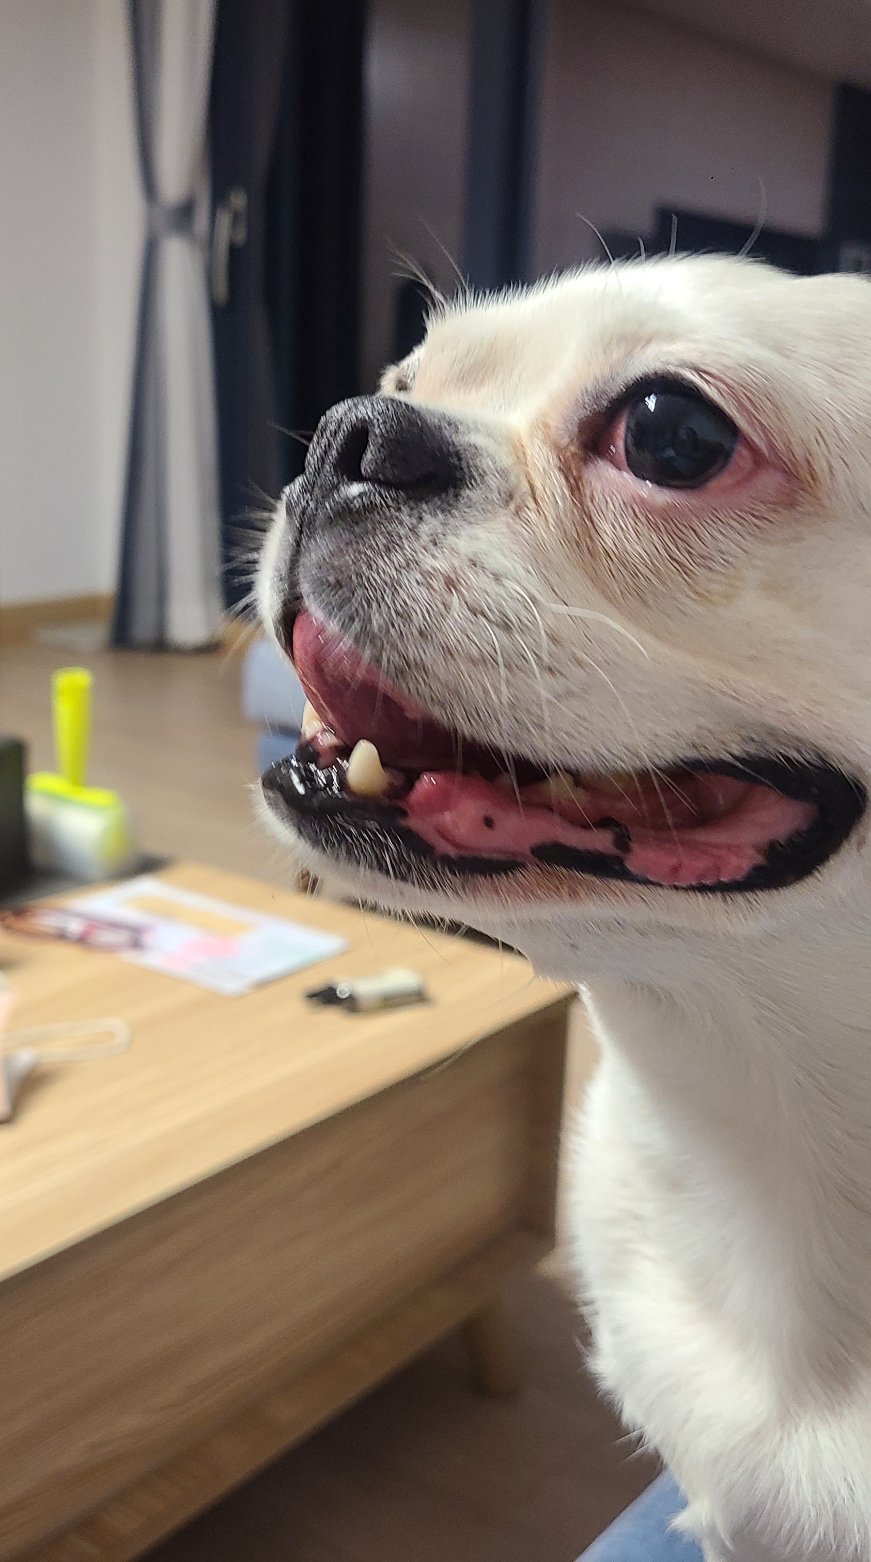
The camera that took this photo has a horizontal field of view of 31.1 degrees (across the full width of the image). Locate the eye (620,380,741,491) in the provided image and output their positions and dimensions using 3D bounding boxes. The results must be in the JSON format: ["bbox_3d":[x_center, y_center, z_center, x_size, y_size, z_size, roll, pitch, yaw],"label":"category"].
[{"bbox_3d":[0.045,-0.064,0.287,0.021,0.019,0.016,7,7,19],"label":"eye"}]

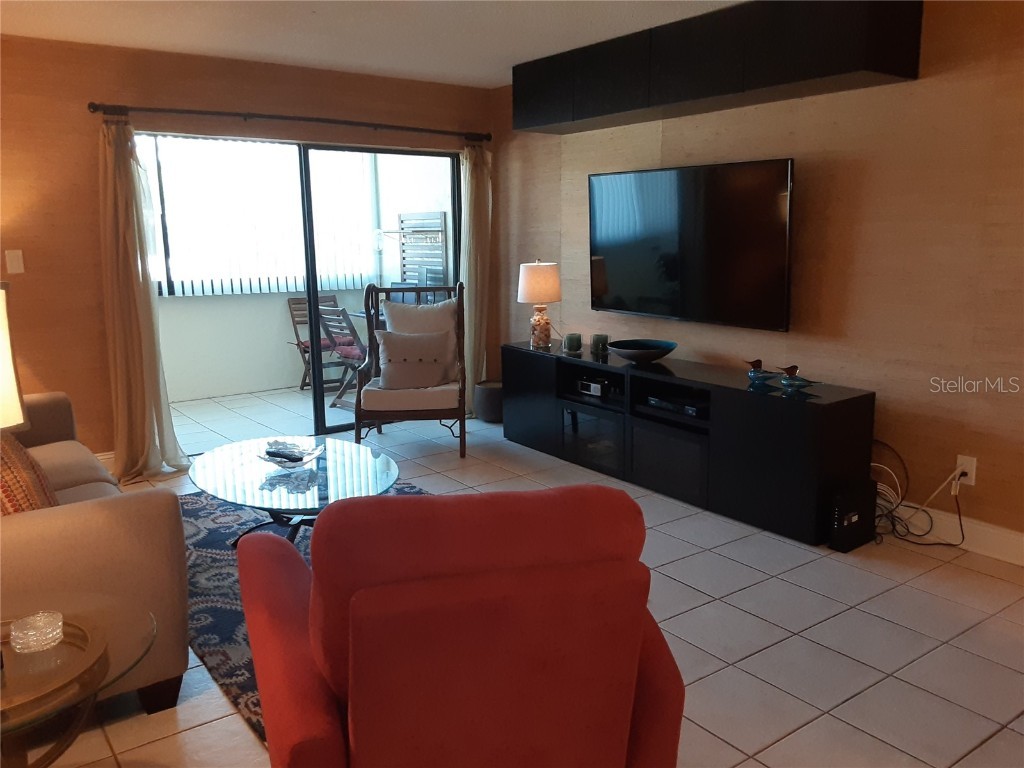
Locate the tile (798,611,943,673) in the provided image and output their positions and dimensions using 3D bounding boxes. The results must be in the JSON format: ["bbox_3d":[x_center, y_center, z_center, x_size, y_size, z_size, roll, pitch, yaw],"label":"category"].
[{"bbox_3d":[1.202,0.858,2.684,0.332,0.012,0.332,-7,12,-35],"label":"tile"}]

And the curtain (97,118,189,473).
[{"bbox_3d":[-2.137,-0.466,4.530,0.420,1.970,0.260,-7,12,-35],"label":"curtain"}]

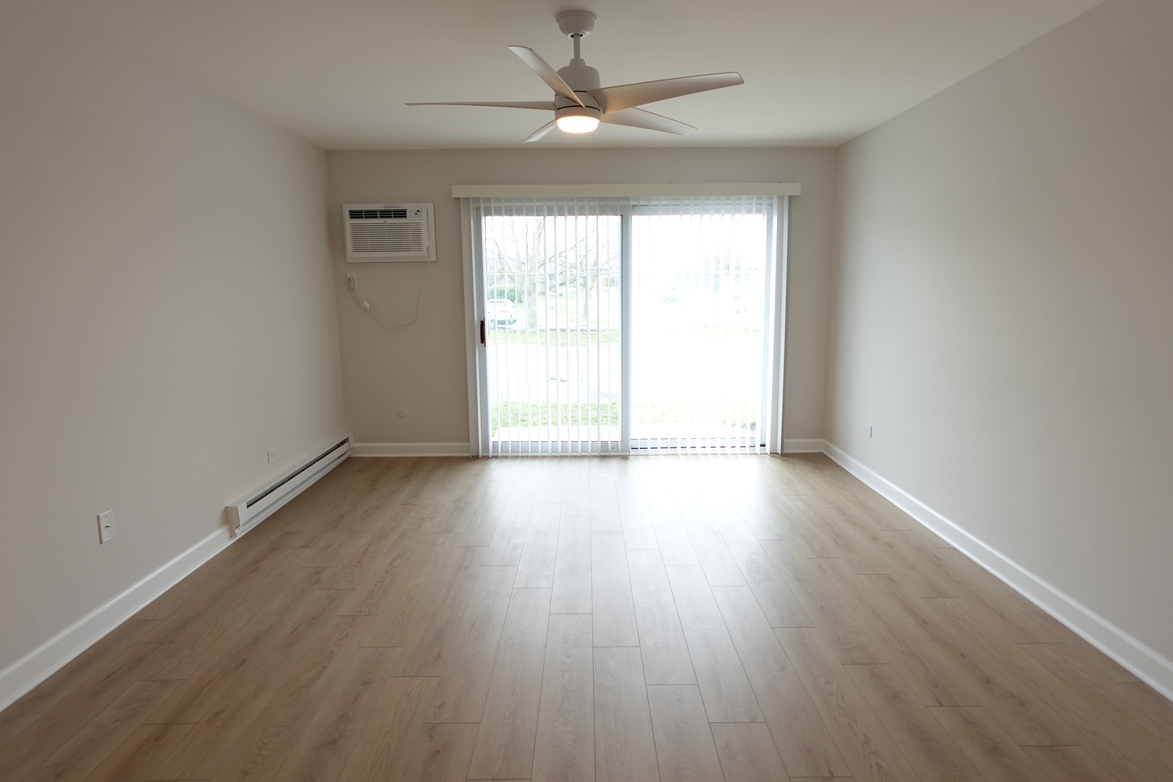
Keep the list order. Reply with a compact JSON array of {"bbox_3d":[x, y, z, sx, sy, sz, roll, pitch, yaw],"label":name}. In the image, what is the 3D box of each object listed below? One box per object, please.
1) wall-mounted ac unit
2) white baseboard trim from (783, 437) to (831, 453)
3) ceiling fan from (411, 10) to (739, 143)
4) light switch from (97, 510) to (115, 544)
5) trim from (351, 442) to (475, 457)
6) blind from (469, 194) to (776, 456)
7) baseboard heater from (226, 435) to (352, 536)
[{"bbox_3d":[-1.536,-1.235,5.095,0.705,0.447,0.090,-1,9,0],"label":"wall-mounted ac unit"},{"bbox_3d":[1.806,0.458,5.414,0.335,0.118,0.020,-1,9,0],"label":"white baseboard trim"},{"bbox_3d":[-0.054,-1.265,2.615,1.320,0.433,1.320,-1,9,0],"label":"ceiling fan"},{"bbox_3d":[-1.973,0.562,2.688,0.014,0.117,0.073,-1,9,0],"label":"light switch"},{"bbox_3d":[-1.478,0.488,5.405,1.017,0.117,0.020,-1,9,0],"label":"trim"},{"bbox_3d":[0.298,-0.502,5.186,2.385,2.080,0.090,-1,9,0],"label":"blind"},{"bbox_3d":[-1.949,0.583,4.476,0.070,0.178,1.792,-1,9,0],"label":"baseboard heater"}]

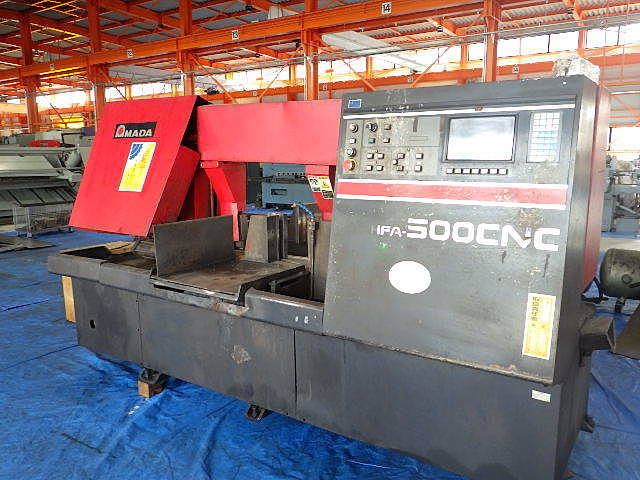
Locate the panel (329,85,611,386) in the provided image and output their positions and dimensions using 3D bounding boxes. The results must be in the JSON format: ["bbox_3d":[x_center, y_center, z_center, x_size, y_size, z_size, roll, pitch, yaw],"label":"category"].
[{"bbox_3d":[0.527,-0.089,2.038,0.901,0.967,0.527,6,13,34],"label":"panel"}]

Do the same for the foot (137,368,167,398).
[{"bbox_3d":[-0.925,0.800,2.894,0.101,0.116,0.121,6,13,34],"label":"foot"}]

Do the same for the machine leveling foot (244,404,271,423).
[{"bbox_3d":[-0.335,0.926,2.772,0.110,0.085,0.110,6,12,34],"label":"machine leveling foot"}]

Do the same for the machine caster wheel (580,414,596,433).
[{"bbox_3d":[1.189,0.823,2.311,0.066,0.056,0.101,6,13,34],"label":"machine caster wheel"}]

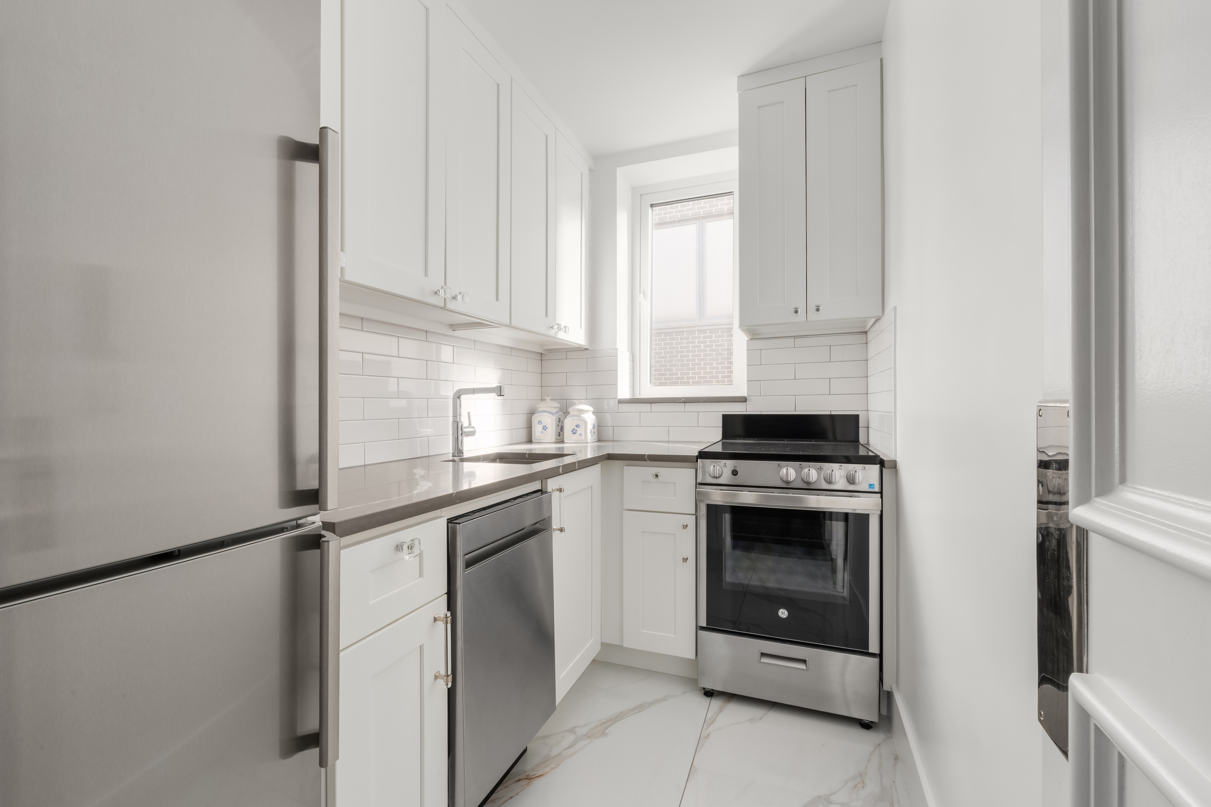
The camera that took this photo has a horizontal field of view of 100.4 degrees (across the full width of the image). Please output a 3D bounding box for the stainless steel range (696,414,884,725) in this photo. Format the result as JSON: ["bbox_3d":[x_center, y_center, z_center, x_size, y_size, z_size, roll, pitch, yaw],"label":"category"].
[{"bbox_3d":[0.733,0.584,2.054,0.606,1.063,0.675,0,0,21],"label":"stainless steel range"}]

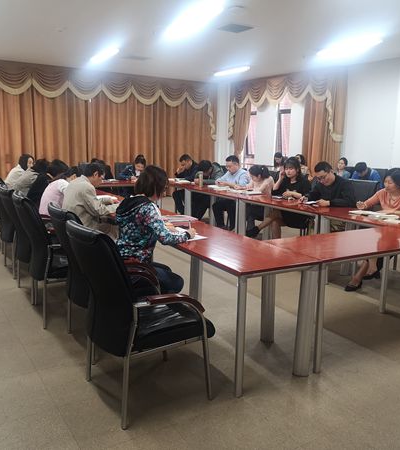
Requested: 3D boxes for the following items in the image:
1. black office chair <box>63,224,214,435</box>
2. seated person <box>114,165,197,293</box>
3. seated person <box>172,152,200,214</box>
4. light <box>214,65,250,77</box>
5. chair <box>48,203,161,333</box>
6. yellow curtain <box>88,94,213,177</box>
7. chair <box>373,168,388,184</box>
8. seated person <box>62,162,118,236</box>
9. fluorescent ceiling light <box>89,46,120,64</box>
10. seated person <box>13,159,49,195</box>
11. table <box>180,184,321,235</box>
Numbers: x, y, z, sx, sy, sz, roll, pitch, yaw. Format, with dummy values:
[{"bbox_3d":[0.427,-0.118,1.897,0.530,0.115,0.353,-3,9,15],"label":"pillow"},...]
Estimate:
[{"bbox_3d":[-0.309,0.485,2.673,0.760,1.010,0.600,-5,12,-30],"label":"black office chair"},{"bbox_3d":[-0.313,0.225,3.367,0.800,1.270,0.520,-5,12,-30],"label":"seated person"},{"bbox_3d":[-0.187,-0.687,8.337,0.880,1.190,0.560,-5,13,-32],"label":"seated person"},{"bbox_3d":[0.655,-3.221,9.844,0.250,0.080,1.270,-5,13,-32],"label":"light"},{"bbox_3d":[-0.626,0.362,3.339,0.760,1.000,0.600,-5,12,-30],"label":"chair"},{"bbox_3d":[-1.099,-2.046,12.370,3.750,2.620,0.200,-5,12,-33],"label":"yellow curtain"},{"bbox_3d":[3.234,-0.570,9.223,0.720,1.030,0.600,-5,12,-31],"label":"chair"},{"bbox_3d":[-0.866,0.078,4.189,0.800,1.240,0.520,-5,12,-30],"label":"seated person"},{"bbox_3d":[-1.701,-2.978,8.255,0.250,0.080,1.270,-5,13,-32],"label":"fluorescent ceiling light"},{"bbox_3d":[-1.875,-0.194,5.565,0.820,1.180,0.550,-5,13,-32],"label":"seated person"},{"bbox_3d":[0.719,0.020,5.995,0.620,0.760,2.800,-5,12,-30],"label":"table"}]

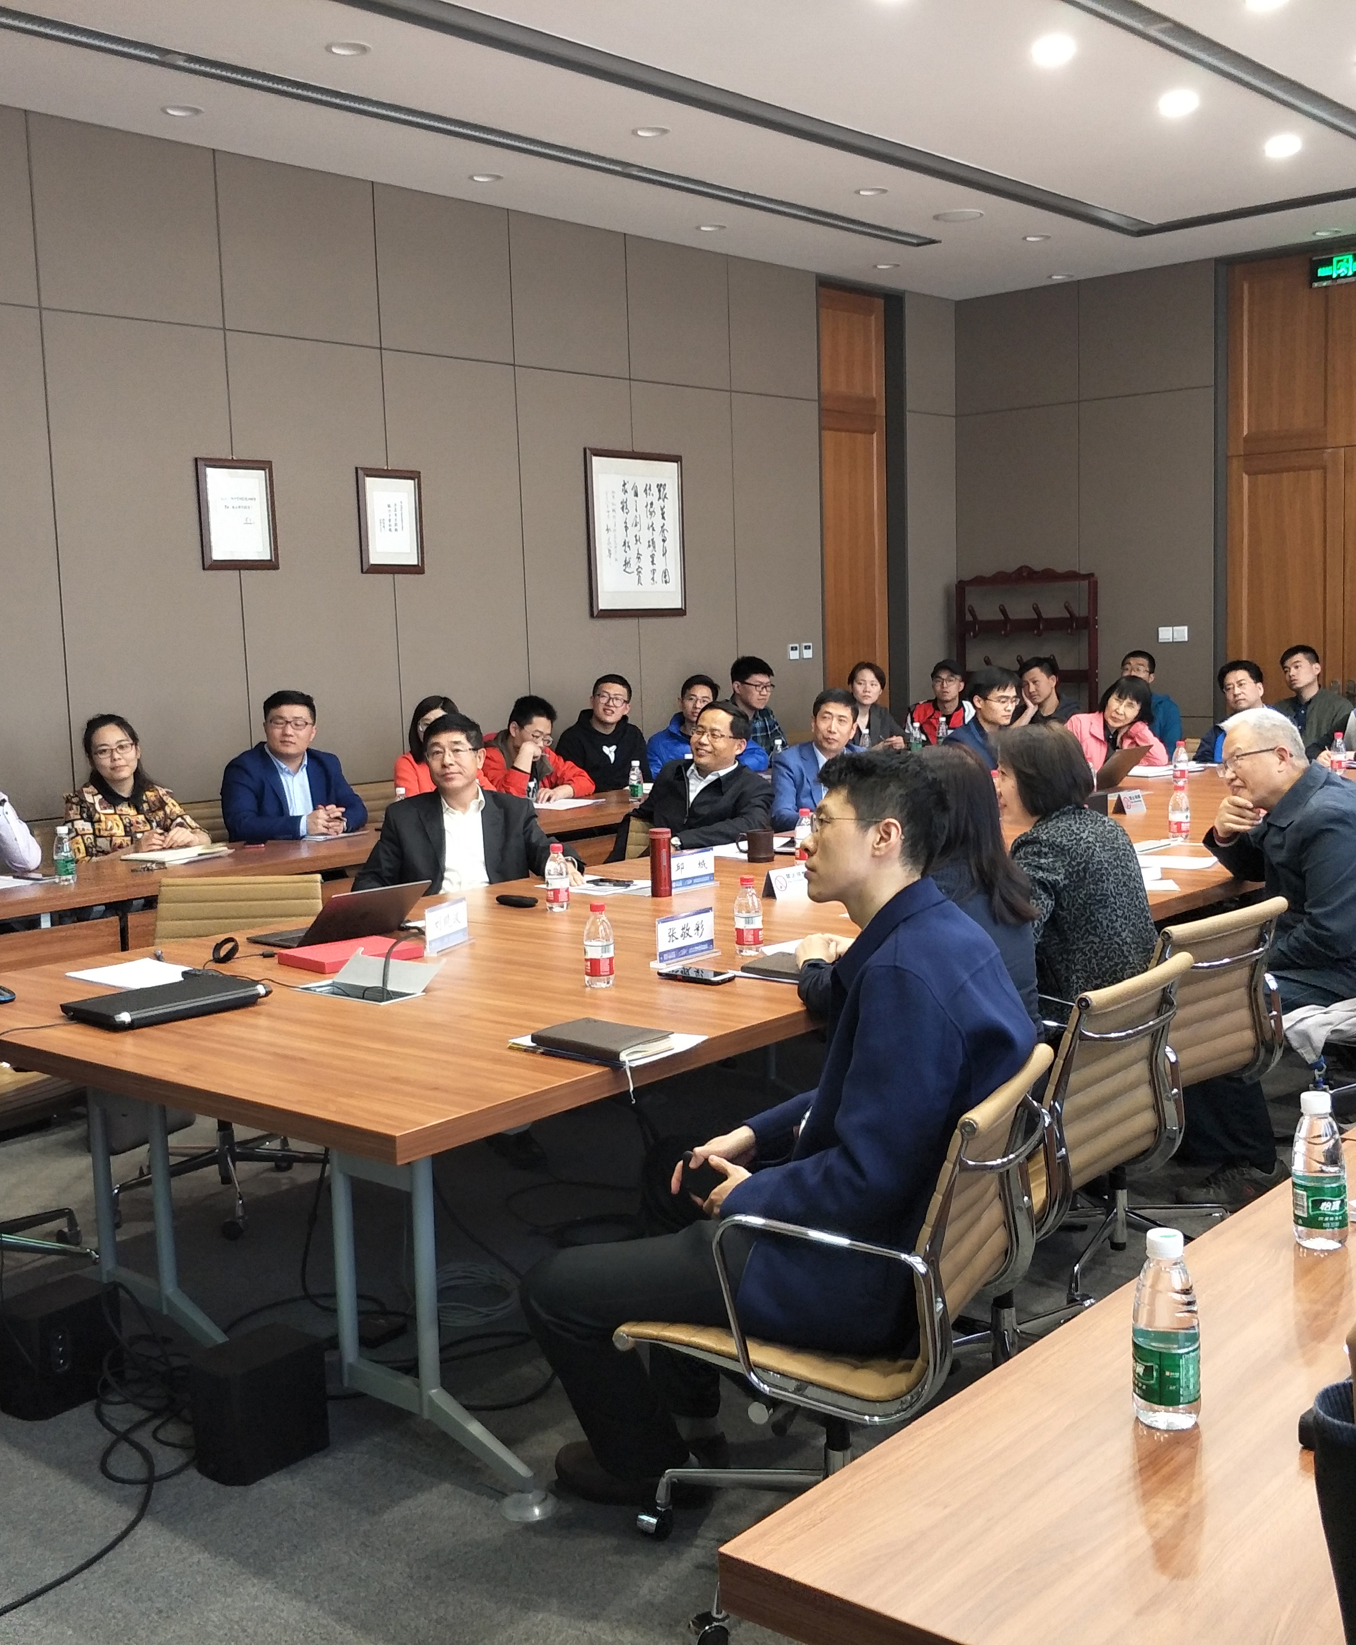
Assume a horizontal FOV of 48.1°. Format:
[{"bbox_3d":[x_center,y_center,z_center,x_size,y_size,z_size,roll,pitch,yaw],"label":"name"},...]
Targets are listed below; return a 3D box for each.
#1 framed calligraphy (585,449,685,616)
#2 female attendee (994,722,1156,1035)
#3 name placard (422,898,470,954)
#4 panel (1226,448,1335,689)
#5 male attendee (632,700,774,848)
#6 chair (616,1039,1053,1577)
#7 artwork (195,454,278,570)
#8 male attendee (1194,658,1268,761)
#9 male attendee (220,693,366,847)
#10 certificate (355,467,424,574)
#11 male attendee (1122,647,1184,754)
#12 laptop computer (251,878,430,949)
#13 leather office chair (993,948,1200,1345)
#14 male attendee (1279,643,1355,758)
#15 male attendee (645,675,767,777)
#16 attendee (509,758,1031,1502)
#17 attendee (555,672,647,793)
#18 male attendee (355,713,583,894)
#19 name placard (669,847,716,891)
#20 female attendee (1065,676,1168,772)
[{"bbox_3d":[-0.198,-1.517,8.005,0.700,0.855,0.040,-8,9,-43],"label":"framed calligraphy"},{"bbox_3d":[0.791,0.416,3.332,0.720,1.250,0.500,3,8,35],"label":"female attendee"},{"bbox_3d":[-0.555,0.251,3.680,0.060,0.106,0.190,1,8,25],"label":"name placard"},{"bbox_3d":[3.533,-0.981,8.895,0.610,2.330,0.050,3,8,37],"label":"panel"},{"bbox_3d":[0.121,0.167,5.445,0.530,1.200,0.780,-3,6,-8],"label":"male attendee"},{"bbox_3d":[0.235,0.770,2.393,0.640,0.840,0.600,3,9,34],"label":"chair"},{"bbox_3d":[-1.854,-1.306,6.443,0.345,0.455,0.035,-8,9,-43],"label":"artwork"},{"bbox_3d":[2.753,-0.188,7.503,0.750,1.230,0.520,-8,9,-42],"label":"male attendee"},{"bbox_3d":[-1.375,0.188,5.513,0.540,1.310,0.750,-6,8,-30],"label":"male attendee"},{"bbox_3d":[-1.302,-1.366,6.914,0.355,0.465,0.030,-8,9,-44],"label":"certificate"},{"bbox_3d":[2.486,-0.328,8.426,0.520,1.230,0.780,3,8,38],"label":"male attendee"},{"bbox_3d":[-0.859,0.213,3.850,0.355,0.158,0.310,4,9,39],"label":"laptop computer"},{"bbox_3d":[0.612,0.676,2.854,0.620,0.870,0.580,3,8,38],"label":"leather office chair"},{"bbox_3d":[3.232,-0.283,7.948,0.780,1.270,0.520,-8,9,-42],"label":"male attendee"},{"bbox_3d":[0.128,-0.071,7.374,0.560,1.260,0.780,-5,7,-30],"label":"male attendee"},{"bbox_3d":[0.148,0.538,2.423,0.820,1.300,0.520,3,9,32],"label":"attendee"},{"bbox_3d":[-0.245,-0.033,6.921,0.520,1.270,0.750,-4,7,-22],"label":"attendee"},{"bbox_3d":[-0.656,0.305,4.720,0.640,1.270,0.800,-5,7,-25],"label":"male attendee"},{"bbox_3d":[0.042,0.141,4.498,0.200,0.110,0.065,-8,9,-43],"label":"name placard"},{"bbox_3d":[2.016,-0.070,7.006,0.500,1.220,0.720,-2,7,-2],"label":"female attendee"}]

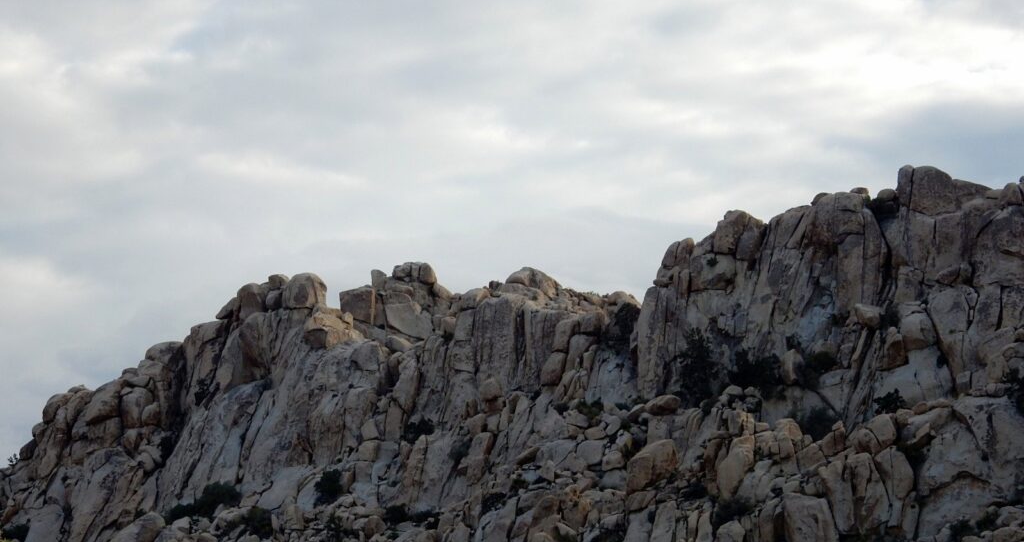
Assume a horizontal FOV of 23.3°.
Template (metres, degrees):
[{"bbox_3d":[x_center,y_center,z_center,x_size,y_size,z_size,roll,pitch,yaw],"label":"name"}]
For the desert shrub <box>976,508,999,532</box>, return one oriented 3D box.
[{"bbox_3d":[39.228,20.501,205.000,1.810,1.980,1.540,0,-8,0],"label":"desert shrub"}]

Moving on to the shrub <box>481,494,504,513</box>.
[{"bbox_3d":[-1.570,18.710,200.000,1.890,1.580,1.670,0,-8,0],"label":"shrub"}]

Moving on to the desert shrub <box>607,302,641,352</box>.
[{"bbox_3d":[10.006,4.981,223.000,3.050,4.490,2.590,0,-8,0],"label":"desert shrub"}]

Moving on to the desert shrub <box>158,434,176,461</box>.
[{"bbox_3d":[-31.193,16.027,225.000,1.630,2.420,1.467,0,-8,0],"label":"desert shrub"}]

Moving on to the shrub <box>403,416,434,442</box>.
[{"bbox_3d":[-8.278,14.121,220.000,2.833,2.279,2.267,0,-8,0],"label":"shrub"}]

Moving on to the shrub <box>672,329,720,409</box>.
[{"bbox_3d":[16.763,8.953,227.000,4.202,7.145,3.572,0,-8,0],"label":"shrub"}]

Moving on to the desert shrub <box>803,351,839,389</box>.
[{"bbox_3d":[28.601,9.210,230.000,3.240,3.482,2.754,0,-8,0],"label":"desert shrub"}]

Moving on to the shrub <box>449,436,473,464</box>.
[{"bbox_3d":[-4.518,15.791,218.000,2.106,2.345,1.790,0,-8,0],"label":"shrub"}]

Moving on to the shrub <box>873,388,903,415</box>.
[{"bbox_3d":[33.030,11.450,218.000,2.750,2.410,2.610,0,-8,0],"label":"shrub"}]

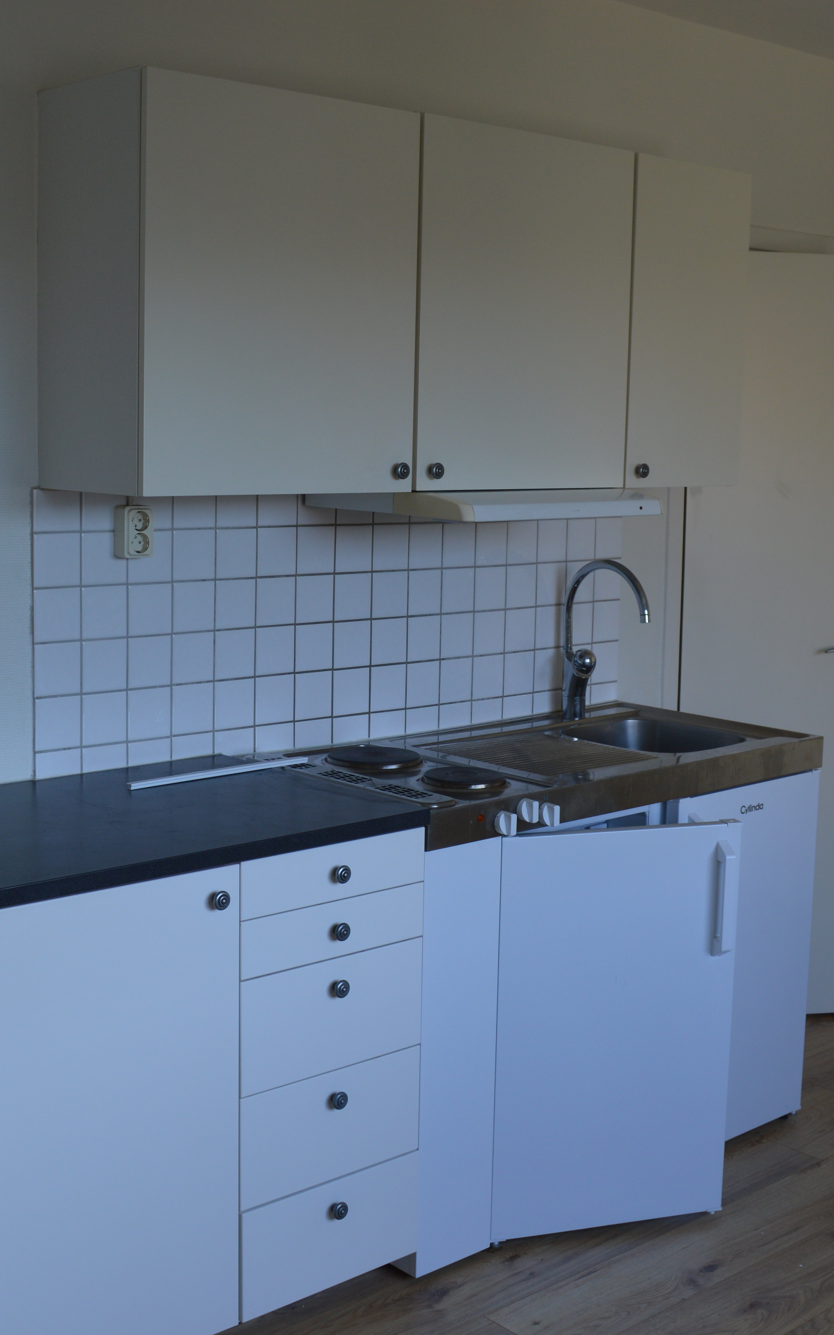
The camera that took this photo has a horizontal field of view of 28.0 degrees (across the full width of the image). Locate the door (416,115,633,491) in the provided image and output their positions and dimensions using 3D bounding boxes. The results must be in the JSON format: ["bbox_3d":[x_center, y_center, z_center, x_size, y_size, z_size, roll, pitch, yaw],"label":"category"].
[{"bbox_3d":[0.220,-0.702,3.341,0.599,0.696,0.022,-6,10,-41],"label":"door"}]

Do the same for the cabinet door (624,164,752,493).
[{"bbox_3d":[0.590,-0.740,3.667,0.390,0.696,0.022,-6,10,-41],"label":"cabinet door"}]

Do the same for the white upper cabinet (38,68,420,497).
[{"bbox_3d":[-0.338,-0.674,3.069,0.599,0.696,0.353,-6,10,-41],"label":"white upper cabinet"}]

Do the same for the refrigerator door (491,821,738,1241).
[{"bbox_3d":[0.377,0.694,3.232,0.488,0.790,0.060,-1,8,-17],"label":"refrigerator door"}]

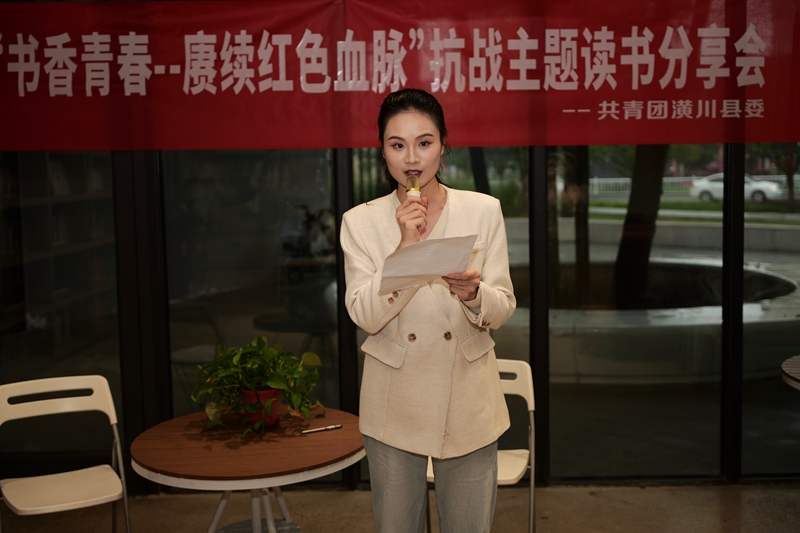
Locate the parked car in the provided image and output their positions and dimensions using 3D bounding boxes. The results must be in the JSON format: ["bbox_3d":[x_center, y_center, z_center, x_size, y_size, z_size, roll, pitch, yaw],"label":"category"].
[{"bbox_3d":[16.706,-3.905,48.500,4.550,1.470,1.780,3,8,35],"label":"parked car"}]

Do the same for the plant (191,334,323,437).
[{"bbox_3d":[-0.415,0.343,2.897,0.365,0.250,0.340,-1,6,0],"label":"plant"}]

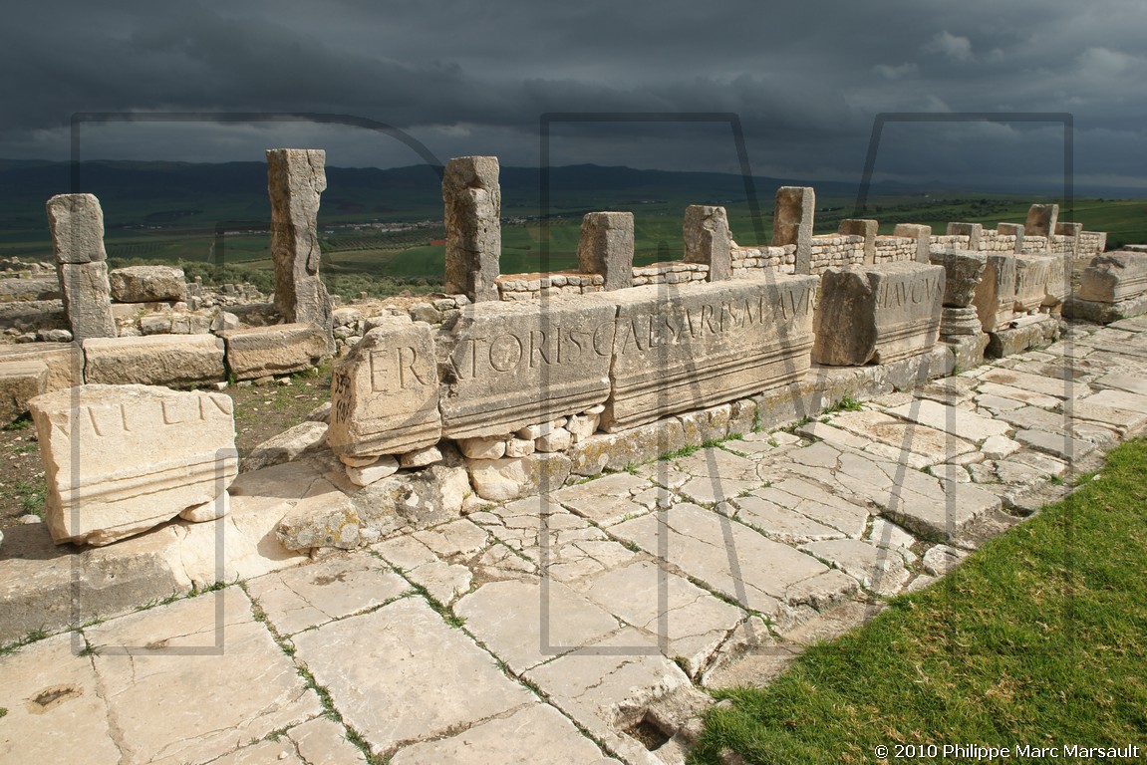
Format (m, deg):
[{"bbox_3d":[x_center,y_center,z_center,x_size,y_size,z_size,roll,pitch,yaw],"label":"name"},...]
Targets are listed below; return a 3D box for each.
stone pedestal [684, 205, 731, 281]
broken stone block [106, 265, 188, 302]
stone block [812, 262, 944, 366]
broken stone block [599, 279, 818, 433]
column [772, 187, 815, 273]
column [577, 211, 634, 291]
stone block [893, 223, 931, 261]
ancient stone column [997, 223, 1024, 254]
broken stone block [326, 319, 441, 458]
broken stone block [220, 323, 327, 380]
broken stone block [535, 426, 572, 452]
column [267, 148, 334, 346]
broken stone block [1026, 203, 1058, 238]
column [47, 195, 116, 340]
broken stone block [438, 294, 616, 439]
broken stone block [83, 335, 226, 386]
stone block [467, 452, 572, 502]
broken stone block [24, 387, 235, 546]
[{"bbox_3d":[1.614,-1.629,9.327,0.318,1.011,0.454,-12,20,-35],"label":"stone pedestal"},{"bbox_3d":[-4.074,-0.933,7.290,0.580,0.290,0.420,-12,20,-35],"label":"broken stone block"},{"bbox_3d":[2.799,-0.656,7.009,1.250,0.790,0.550,-11,18,-39],"label":"stone block"},{"bbox_3d":[0.820,-0.274,5.259,2.012,0.770,0.514,-11,18,-36],"label":"broken stone block"},{"bbox_3d":[3.198,-2.068,11.270,0.350,1.498,0.449,-11,18,-36],"label":"column"},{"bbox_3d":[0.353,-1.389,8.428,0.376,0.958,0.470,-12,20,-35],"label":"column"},{"bbox_3d":[5.302,-2.129,12.037,0.334,0.638,0.437,-12,20,-35],"label":"stone block"},{"bbox_3d":[7.908,-2.562,13.892,0.267,0.588,0.370,-12,20,-35],"label":"ancient stone column"},{"bbox_3d":[-0.970,0.017,3.871,0.460,0.580,0.400,-10,17,-36],"label":"broken stone block"},{"bbox_3d":[-2.613,-0.300,6.652,0.856,0.385,0.375,-11,18,-36],"label":"broken stone block"},{"bbox_3d":[-0.129,0.312,4.495,0.190,0.130,0.180,-11,18,-39],"label":"broken stone block"},{"bbox_3d":[-2.493,-1.170,7.002,0.372,1.830,0.535,-11,18,-36],"label":"column"},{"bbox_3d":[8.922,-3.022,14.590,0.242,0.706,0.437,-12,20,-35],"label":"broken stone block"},{"bbox_3d":[-3.809,-0.695,6.016,0.350,1.466,0.449,-11,18,-36],"label":"column"},{"bbox_3d":[-0.346,-0.123,4.442,1.130,0.620,0.500,-11,17,-37],"label":"broken stone block"},{"bbox_3d":[-3.351,-0.176,6.107,0.995,0.417,0.396,-11,18,-36],"label":"broken stone block"},{"bbox_3d":[-0.349,0.489,4.362,0.620,0.250,0.300,-11,18,-39],"label":"stone block"},{"bbox_3d":[-1.906,0.325,3.351,0.690,0.510,0.420,-9,17,-33],"label":"broken stone block"}]

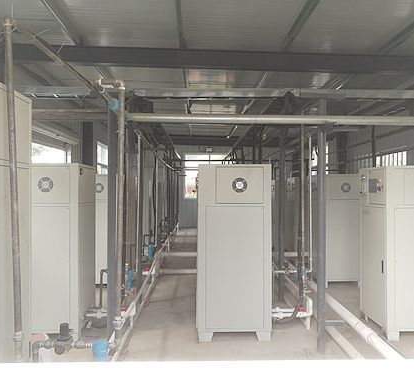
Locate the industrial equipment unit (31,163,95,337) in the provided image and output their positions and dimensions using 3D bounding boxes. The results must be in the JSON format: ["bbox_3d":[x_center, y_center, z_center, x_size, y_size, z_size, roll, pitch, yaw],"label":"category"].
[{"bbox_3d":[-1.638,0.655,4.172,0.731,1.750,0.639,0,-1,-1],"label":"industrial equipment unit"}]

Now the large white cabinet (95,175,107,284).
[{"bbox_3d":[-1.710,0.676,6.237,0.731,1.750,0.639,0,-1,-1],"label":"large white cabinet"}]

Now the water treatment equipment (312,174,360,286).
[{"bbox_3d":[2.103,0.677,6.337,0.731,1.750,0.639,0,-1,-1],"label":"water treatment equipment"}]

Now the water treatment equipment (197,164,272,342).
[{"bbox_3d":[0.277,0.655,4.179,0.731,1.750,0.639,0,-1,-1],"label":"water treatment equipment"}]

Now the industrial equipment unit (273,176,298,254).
[{"bbox_3d":[1.975,0.712,9.447,0.700,1.780,0.620,0,-1,-1],"label":"industrial equipment unit"}]

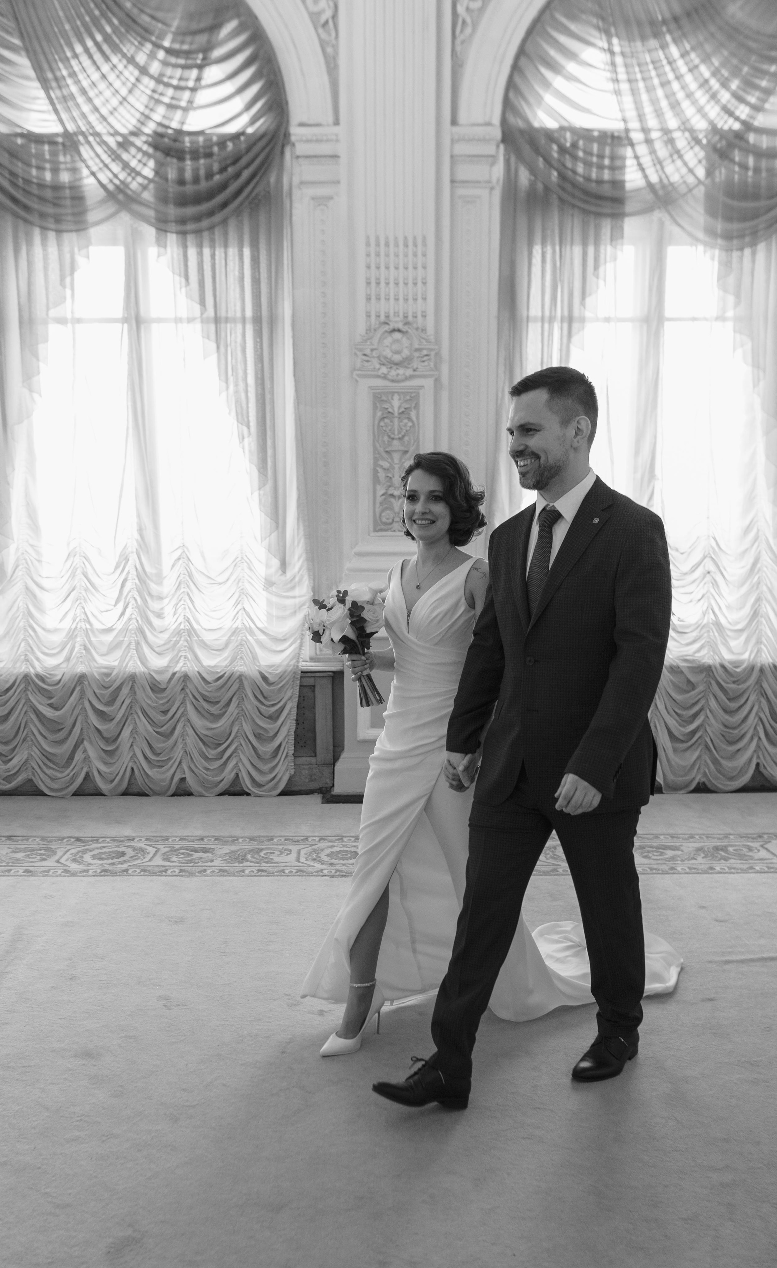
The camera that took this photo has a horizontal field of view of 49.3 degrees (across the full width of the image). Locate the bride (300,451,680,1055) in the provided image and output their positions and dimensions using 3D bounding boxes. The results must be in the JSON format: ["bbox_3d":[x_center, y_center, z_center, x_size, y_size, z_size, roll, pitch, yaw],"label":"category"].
[{"bbox_3d":[0.386,0.312,2.588,1.290,1.680,0.630,-6,10,-36],"label":"bride"}]

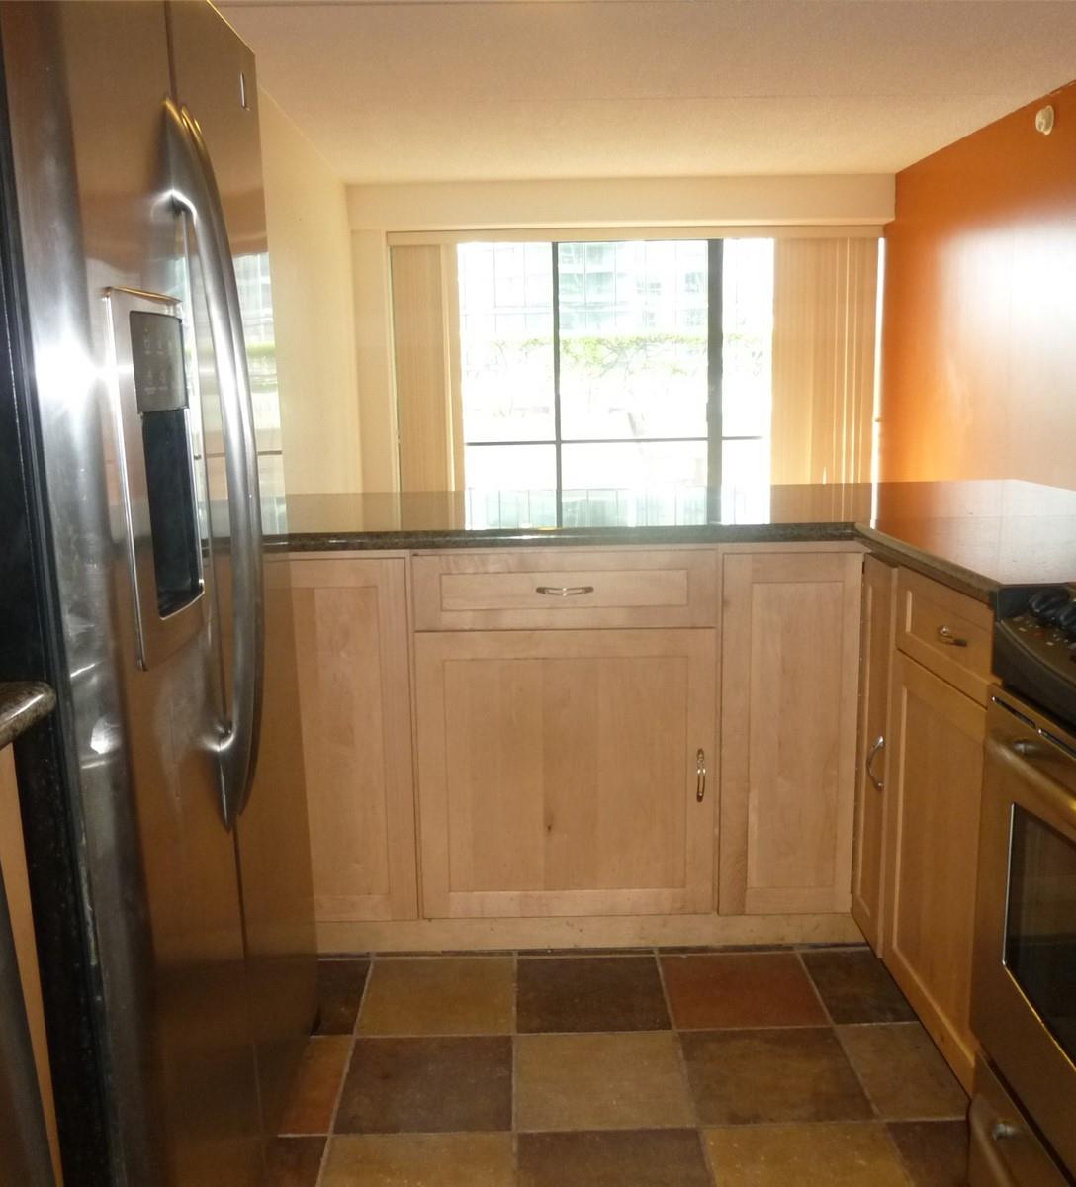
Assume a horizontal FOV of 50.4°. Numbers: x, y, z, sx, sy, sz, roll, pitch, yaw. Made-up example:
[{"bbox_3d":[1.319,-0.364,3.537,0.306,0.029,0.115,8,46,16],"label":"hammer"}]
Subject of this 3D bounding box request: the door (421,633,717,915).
[{"bbox_3d":[0.062,0.388,2.432,0.627,0.634,0.030,-1,9,0],"label":"door"}]

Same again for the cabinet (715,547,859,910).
[{"bbox_3d":[0.511,0.249,2.626,0.290,0.780,0.570,-1,10,-1],"label":"cabinet"}]

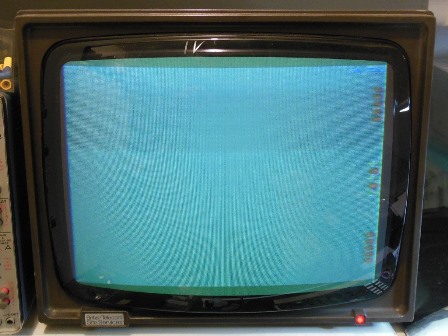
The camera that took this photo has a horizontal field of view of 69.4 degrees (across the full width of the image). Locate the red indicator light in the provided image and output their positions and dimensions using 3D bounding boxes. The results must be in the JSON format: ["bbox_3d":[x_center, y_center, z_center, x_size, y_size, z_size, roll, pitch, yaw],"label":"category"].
[{"bbox_3d":[0.125,0.138,0.295,0.009,0.009,0.007,0,7,0],"label":"red indicator light"}]

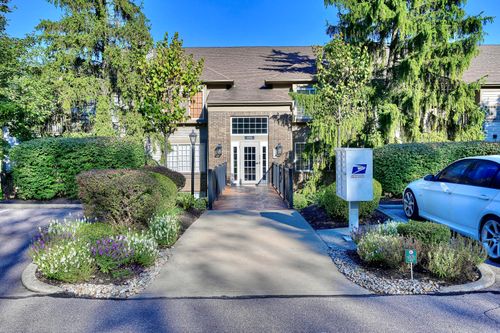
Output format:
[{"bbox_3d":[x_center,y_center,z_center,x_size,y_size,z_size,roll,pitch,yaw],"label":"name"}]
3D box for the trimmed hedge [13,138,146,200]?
[{"bbox_3d":[-5.150,0.030,11.000,3.900,1.800,1.600,0,1,0],"label":"trimmed hedge"}]

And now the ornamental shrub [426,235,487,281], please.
[{"bbox_3d":[2.560,1.080,4.559,0.720,0.470,0.620,0,2,0],"label":"ornamental shrub"}]

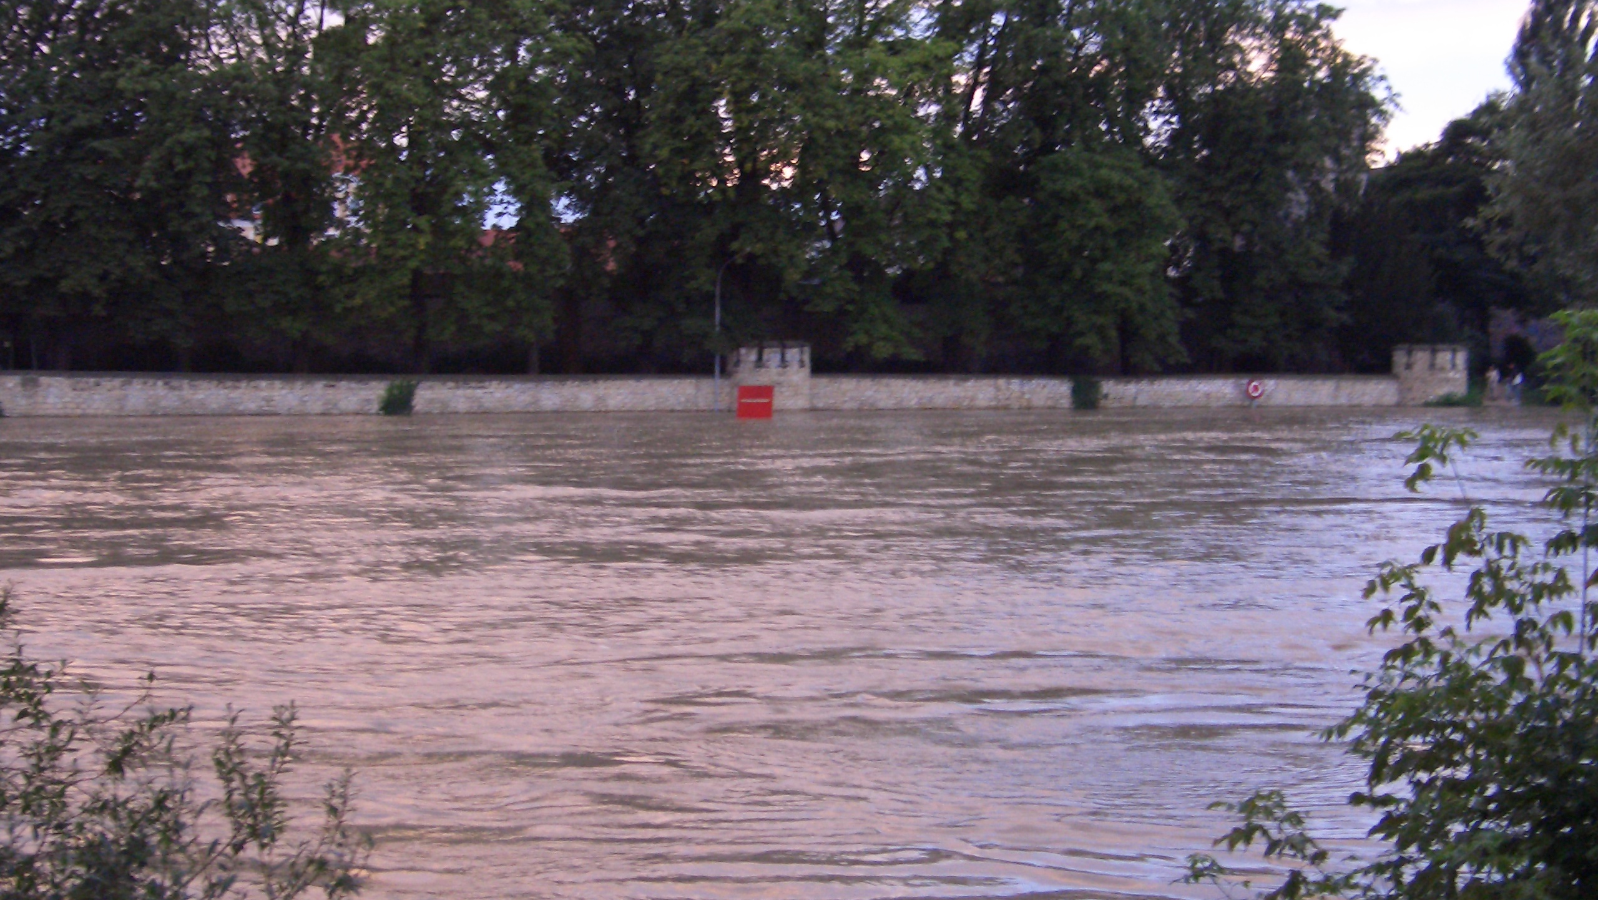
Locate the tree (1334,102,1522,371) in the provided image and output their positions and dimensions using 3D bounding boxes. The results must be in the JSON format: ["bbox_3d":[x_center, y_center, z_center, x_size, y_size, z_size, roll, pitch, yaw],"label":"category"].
[{"bbox_3d":[30.730,-9.847,124.000,9.210,14.390,9.000,0,2,0],"label":"tree"}]

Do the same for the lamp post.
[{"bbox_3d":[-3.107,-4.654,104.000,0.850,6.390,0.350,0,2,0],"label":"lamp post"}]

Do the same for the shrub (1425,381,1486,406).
[{"bbox_3d":[29.143,-2.486,113.000,2.670,1.190,1.700,0,2,0],"label":"shrub"}]

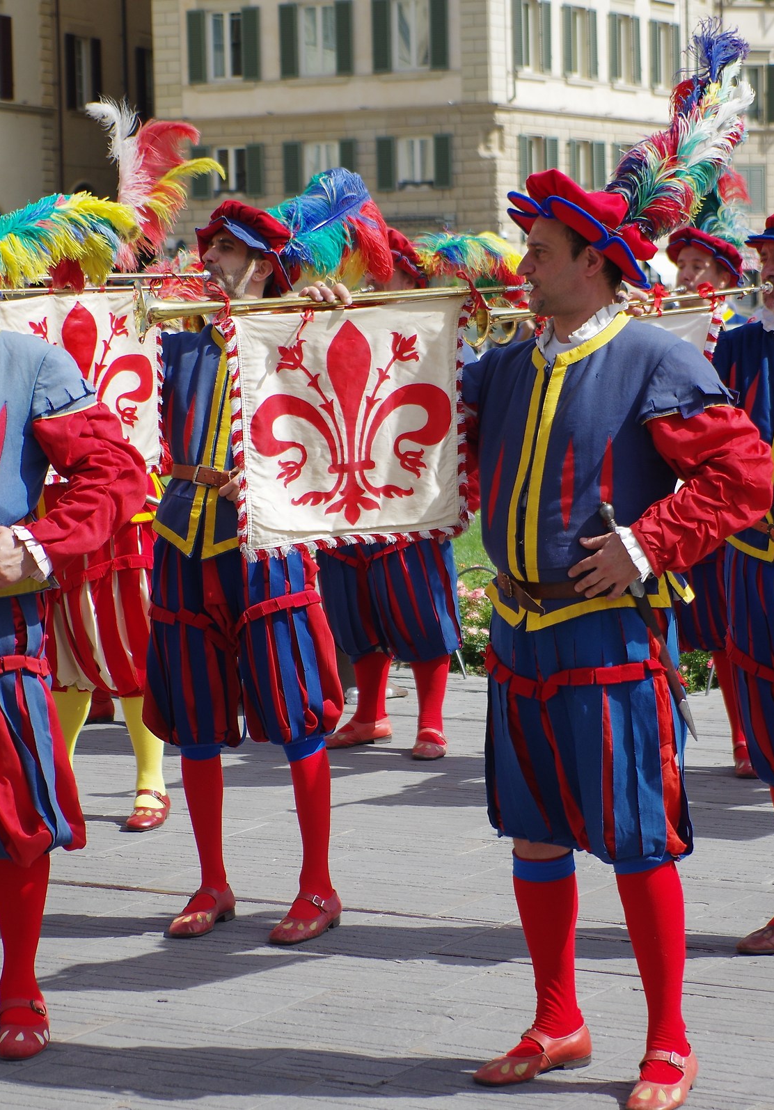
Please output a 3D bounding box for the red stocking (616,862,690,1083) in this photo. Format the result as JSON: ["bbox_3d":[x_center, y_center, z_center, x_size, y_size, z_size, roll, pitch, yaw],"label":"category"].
[{"bbox_3d":[0.533,0.833,6.209,0.125,0.410,0.140,1,5,25],"label":"red stocking"}]

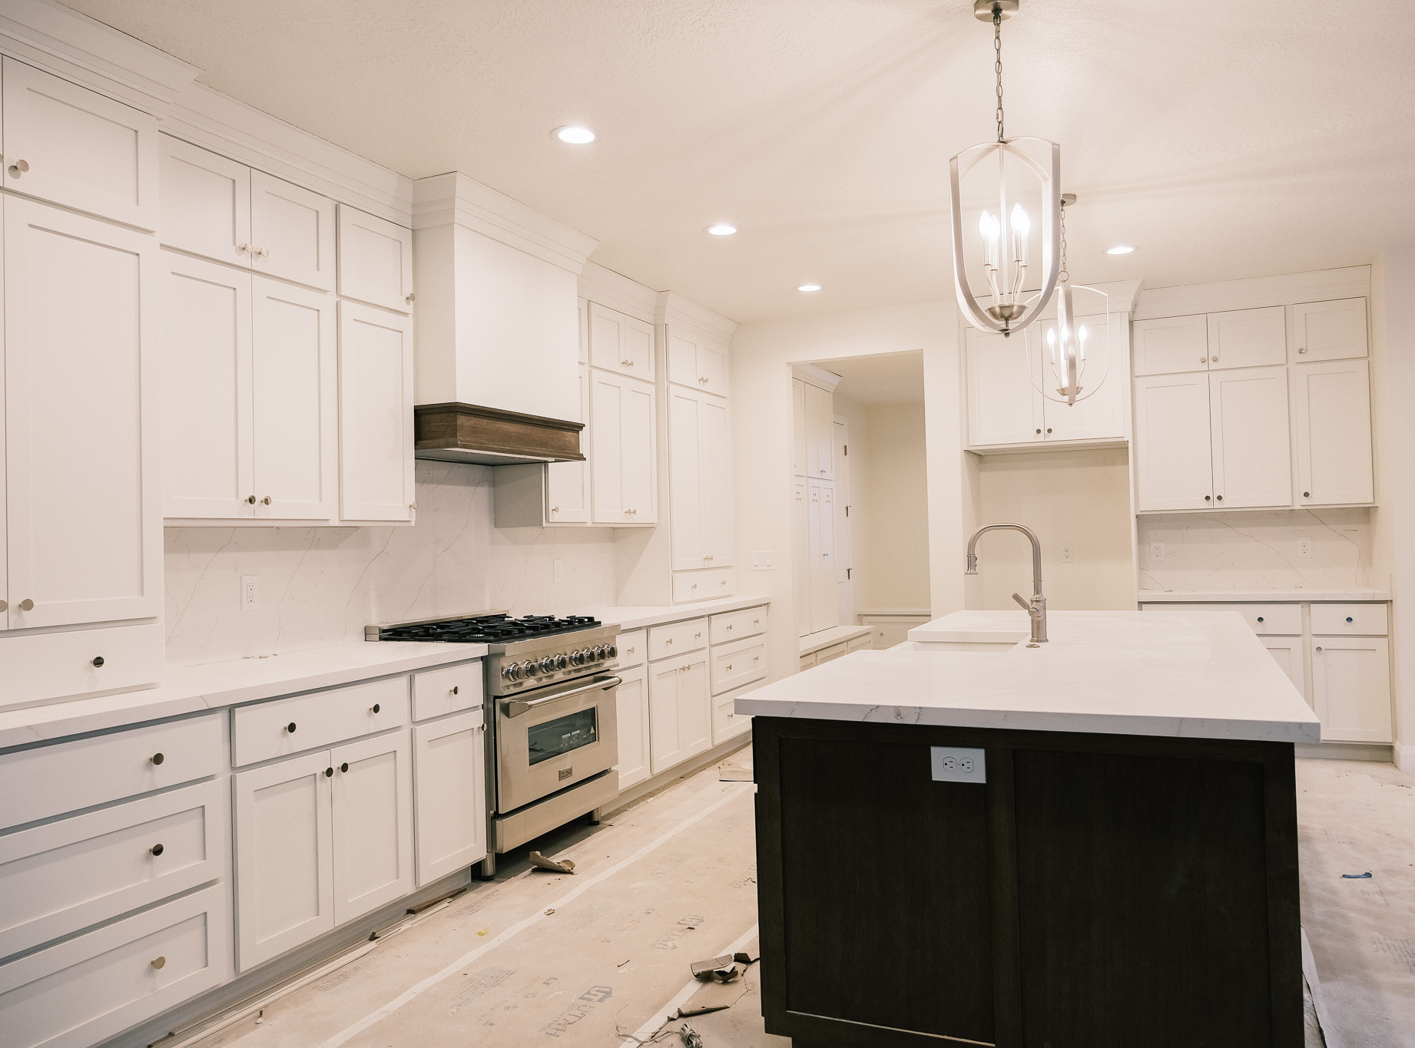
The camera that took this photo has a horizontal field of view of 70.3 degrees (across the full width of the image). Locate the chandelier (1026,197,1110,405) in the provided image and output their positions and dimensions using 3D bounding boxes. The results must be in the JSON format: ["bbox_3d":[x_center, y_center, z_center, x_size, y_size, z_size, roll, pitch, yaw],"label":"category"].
[{"bbox_3d":[1.551,-0.967,4.333,0.360,0.907,0.360,-2,-1,20],"label":"chandelier"}]

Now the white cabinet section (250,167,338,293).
[{"bbox_3d":[-1.566,-0.999,3.536,0.310,0.342,0.353,-2,-1,25],"label":"white cabinet section"}]

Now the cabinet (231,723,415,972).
[{"bbox_3d":[-1.419,0.995,3.267,0.550,0.563,0.725,-2,-1,25],"label":"cabinet"}]

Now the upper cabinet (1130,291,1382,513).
[{"bbox_3d":[3.240,-0.672,6.029,1.240,1.175,0.330,-2,-1,25],"label":"upper cabinet"}]

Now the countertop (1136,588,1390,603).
[{"bbox_3d":[3.223,0.415,5.921,1.245,0.037,0.678,-2,-1,25],"label":"countertop"}]

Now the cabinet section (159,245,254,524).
[{"bbox_3d":[-1.704,-0.420,3.200,0.310,0.820,0.357,-2,-1,25],"label":"cabinet section"}]

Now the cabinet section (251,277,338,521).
[{"bbox_3d":[-1.554,-0.417,3.522,0.310,0.817,0.352,-2,-1,25],"label":"cabinet section"}]

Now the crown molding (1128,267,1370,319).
[{"bbox_3d":[3.170,-1.353,5.926,1.251,0.167,0.109,-2,-1,25],"label":"crown molding"}]

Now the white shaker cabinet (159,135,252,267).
[{"bbox_3d":[-1.726,-0.995,3.213,0.330,0.350,0.358,-2,-1,25],"label":"white shaker cabinet"}]

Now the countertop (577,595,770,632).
[{"bbox_3d":[-0.326,0.506,5.790,0.678,0.035,2.108,-2,-1,25],"label":"countertop"}]

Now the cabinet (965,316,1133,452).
[{"bbox_3d":[2.179,-0.854,6.426,0.954,0.757,0.641,-2,-1,25],"label":"cabinet"}]

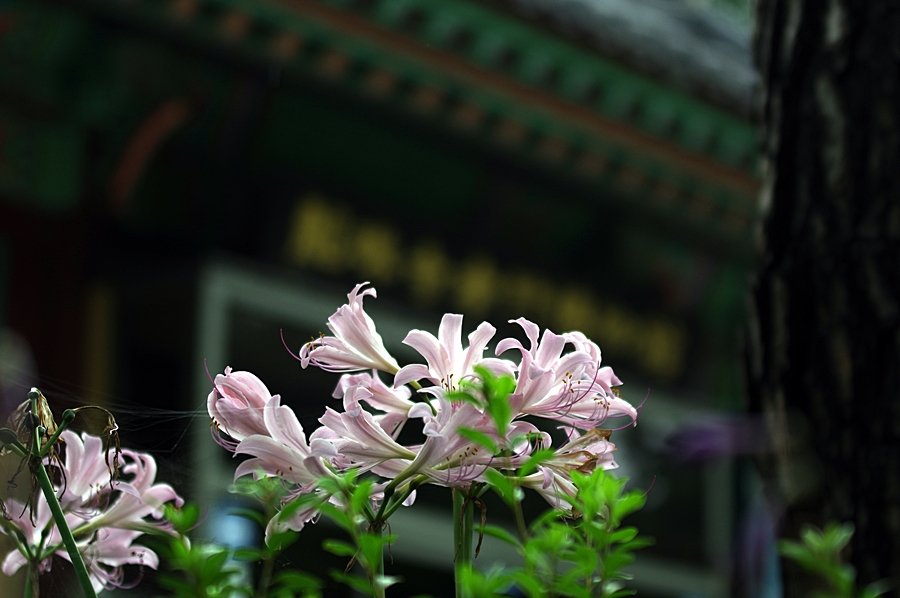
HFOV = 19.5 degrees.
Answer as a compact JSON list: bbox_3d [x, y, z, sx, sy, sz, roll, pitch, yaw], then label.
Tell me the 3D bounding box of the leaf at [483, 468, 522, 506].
[{"bbox_3d":[0.039,0.138,1.920,0.006,0.036,0.014,-25,17,48],"label":"leaf"}]

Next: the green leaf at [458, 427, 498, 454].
[{"bbox_3d":[0.021,0.102,1.900,0.033,0.006,0.013,30,14,-18],"label":"green leaf"}]

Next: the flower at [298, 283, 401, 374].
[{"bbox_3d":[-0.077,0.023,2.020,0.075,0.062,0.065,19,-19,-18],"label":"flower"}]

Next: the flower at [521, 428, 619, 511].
[{"bbox_3d":[0.090,0.129,1.980,0.070,0.060,0.050,3,-10,30],"label":"flower"}]

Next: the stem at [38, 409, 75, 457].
[{"bbox_3d":[-0.297,0.101,1.980,0.010,0.042,0.010,37,0,0],"label":"stem"}]

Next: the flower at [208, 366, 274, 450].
[{"bbox_3d":[-0.158,0.083,1.990,0.062,0.052,0.050,23,-25,-38],"label":"flower"}]

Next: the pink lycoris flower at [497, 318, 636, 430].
[{"bbox_3d":[0.088,0.057,1.980,0.085,0.080,0.085,11,-14,-39],"label":"pink lycoris flower"}]

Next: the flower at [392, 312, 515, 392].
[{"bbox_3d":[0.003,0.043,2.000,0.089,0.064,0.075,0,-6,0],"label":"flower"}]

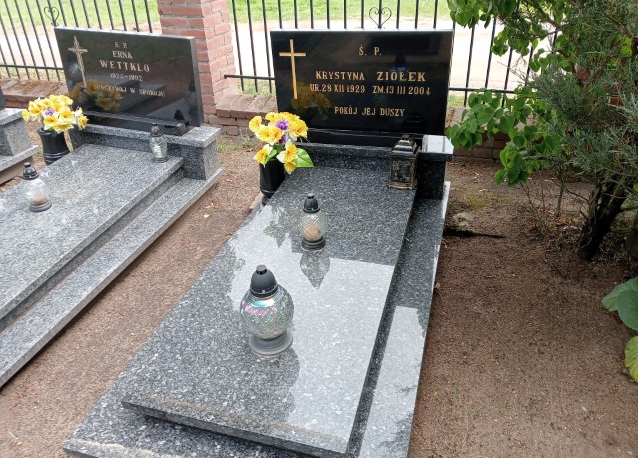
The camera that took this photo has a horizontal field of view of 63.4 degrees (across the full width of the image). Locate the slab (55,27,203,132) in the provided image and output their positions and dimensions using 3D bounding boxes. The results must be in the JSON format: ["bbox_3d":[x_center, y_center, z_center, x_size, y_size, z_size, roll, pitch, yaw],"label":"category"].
[{"bbox_3d":[-1.149,-0.924,3.147,0.942,0.519,0.075,11,32,16],"label":"slab"}]

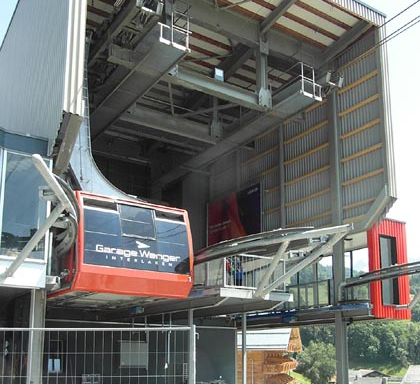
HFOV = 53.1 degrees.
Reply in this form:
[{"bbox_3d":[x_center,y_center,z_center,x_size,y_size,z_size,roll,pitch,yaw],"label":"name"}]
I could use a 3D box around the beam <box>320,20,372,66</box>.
[{"bbox_3d":[5.035,-5.528,15.700,0.320,0.380,2.268,5,-17,-23],"label":"beam"}]

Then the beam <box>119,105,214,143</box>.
[{"bbox_3d":[-1.610,-2.739,17.350,4.147,0.500,0.380,11,-15,-27],"label":"beam"}]

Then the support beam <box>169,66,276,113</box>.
[{"bbox_3d":[0.503,-3.373,14.100,3.846,0.480,0.350,12,-15,-26],"label":"support beam"}]

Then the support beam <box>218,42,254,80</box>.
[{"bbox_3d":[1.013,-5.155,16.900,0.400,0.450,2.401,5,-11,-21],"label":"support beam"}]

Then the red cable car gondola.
[{"bbox_3d":[-3.003,1.954,13.159,3.200,2.550,4.100,9,-16,-27],"label":"red cable car gondola"}]

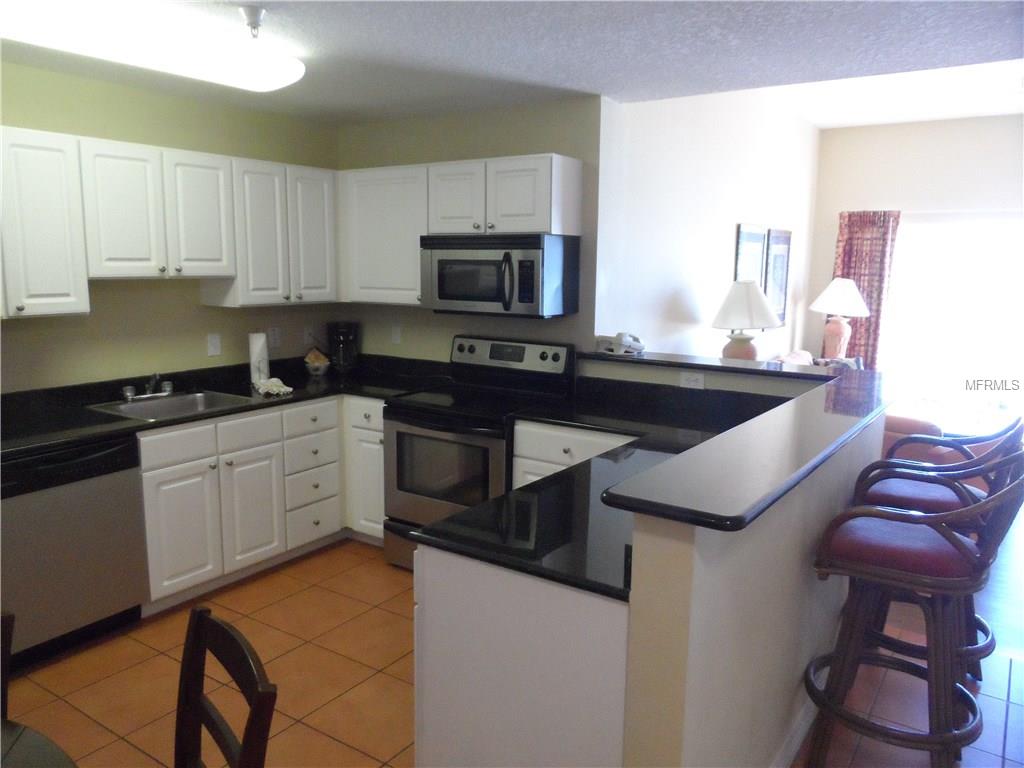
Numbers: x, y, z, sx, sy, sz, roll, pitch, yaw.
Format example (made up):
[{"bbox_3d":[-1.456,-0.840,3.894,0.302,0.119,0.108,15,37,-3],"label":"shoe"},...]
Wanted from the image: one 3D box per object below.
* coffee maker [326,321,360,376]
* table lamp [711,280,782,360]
[{"bbox_3d":[-1.051,-0.234,4.467,0.200,0.325,0.250,-1,10,-11],"label":"coffee maker"},{"bbox_3d":[1.542,-0.299,4.752,0.470,0.780,0.470,8,12,35],"label":"table lamp"}]

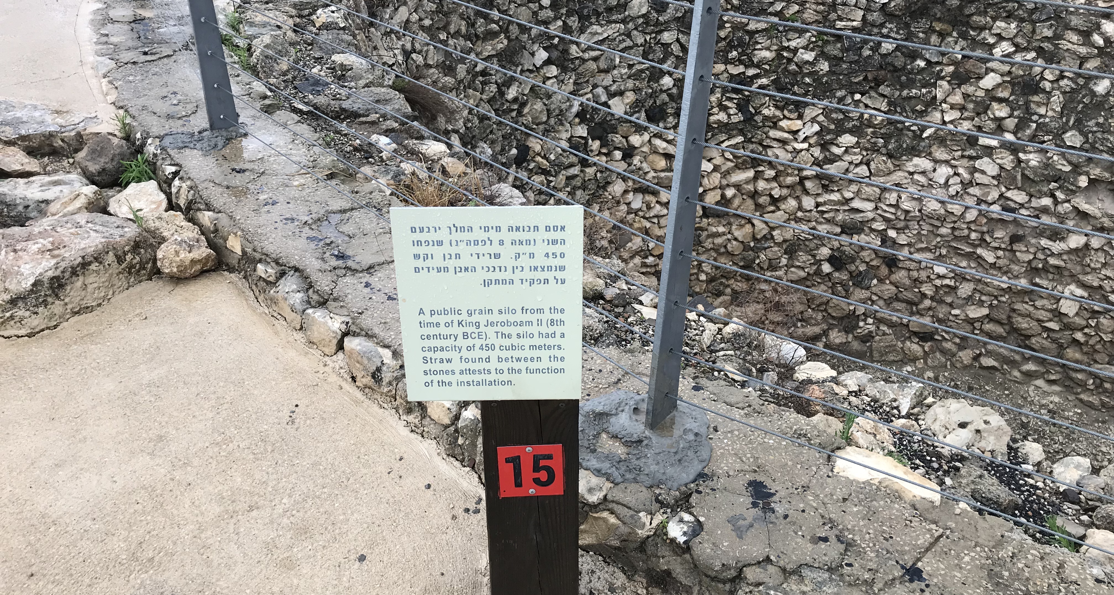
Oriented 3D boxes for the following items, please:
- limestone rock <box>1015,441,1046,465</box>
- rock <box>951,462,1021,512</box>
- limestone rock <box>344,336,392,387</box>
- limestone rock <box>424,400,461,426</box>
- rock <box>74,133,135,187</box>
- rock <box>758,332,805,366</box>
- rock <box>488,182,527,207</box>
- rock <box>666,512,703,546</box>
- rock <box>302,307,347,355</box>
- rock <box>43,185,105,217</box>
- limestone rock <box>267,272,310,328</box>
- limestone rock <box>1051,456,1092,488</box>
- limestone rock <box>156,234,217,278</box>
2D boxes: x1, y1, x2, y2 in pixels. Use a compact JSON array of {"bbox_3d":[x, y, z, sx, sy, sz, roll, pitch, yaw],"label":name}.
[{"bbox_3d":[0.955,0.316,1.820,0.056,0.045,0.050,21,38,29],"label":"limestone rock"},{"bbox_3d":[0.800,0.357,1.682,0.090,0.080,0.130,-21,39,-30],"label":"rock"},{"bbox_3d":[-0.437,0.145,2.071,0.095,0.130,0.130,-28,43,-37],"label":"limestone rock"},{"bbox_3d":[-0.246,0.241,1.940,0.060,0.065,0.080,-27,42,-36],"label":"limestone rock"},{"bbox_3d":[-1.383,-0.418,2.750,0.180,0.160,0.165,-16,37,-24],"label":"rock"},{"bbox_3d":[0.520,0.120,2.090,0.070,0.065,0.105,-27,42,-36],"label":"rock"},{"bbox_3d":[-0.151,-0.303,2.720,0.110,0.080,0.090,13,35,19],"label":"rock"},{"bbox_3d":[0.224,0.406,1.585,0.055,0.050,0.060,-27,42,-36],"label":"rock"},{"bbox_3d":[-0.549,0.077,2.140,0.075,0.095,0.115,-27,42,-36],"label":"rock"},{"bbox_3d":[-1.353,-0.267,2.522,0.165,0.100,0.115,-2,33,-5],"label":"rock"},{"bbox_3d":[-0.679,0.005,2.280,0.080,0.100,0.130,-27,42,-36],"label":"limestone rock"},{"bbox_3d":[0.999,0.339,1.752,0.074,0.058,0.066,24,40,31],"label":"limestone rock"},{"bbox_3d":[-1.019,-0.116,2.477,0.165,0.115,0.140,-13,36,-21],"label":"limestone rock"}]

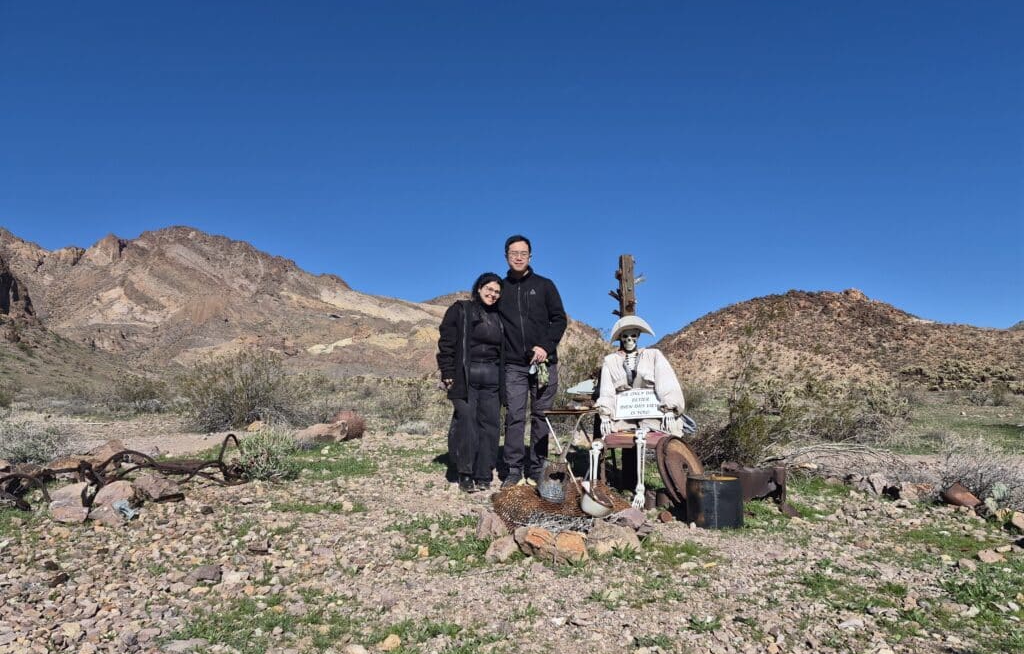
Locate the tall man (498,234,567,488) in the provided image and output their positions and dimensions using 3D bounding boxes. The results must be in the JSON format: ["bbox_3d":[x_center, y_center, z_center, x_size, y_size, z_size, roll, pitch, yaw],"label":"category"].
[{"bbox_3d":[0.136,0.244,4.750,0.520,1.780,0.350,-1,-4,7],"label":"tall man"}]

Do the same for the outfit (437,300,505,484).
[{"bbox_3d":[-0.288,0.447,4.720,0.460,1.260,0.330,1,-4,-9],"label":"outfit"}]

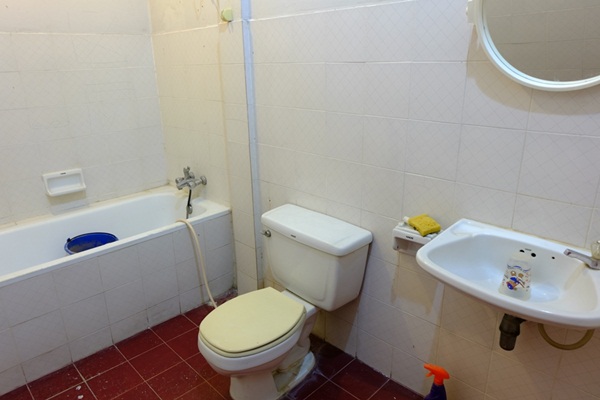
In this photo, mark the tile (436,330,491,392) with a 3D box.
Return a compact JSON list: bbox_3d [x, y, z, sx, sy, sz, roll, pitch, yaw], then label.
[{"bbox_3d":[0.635,0.620,1.558,0.200,0.200,0.010,16,25,42],"label":"tile"}]

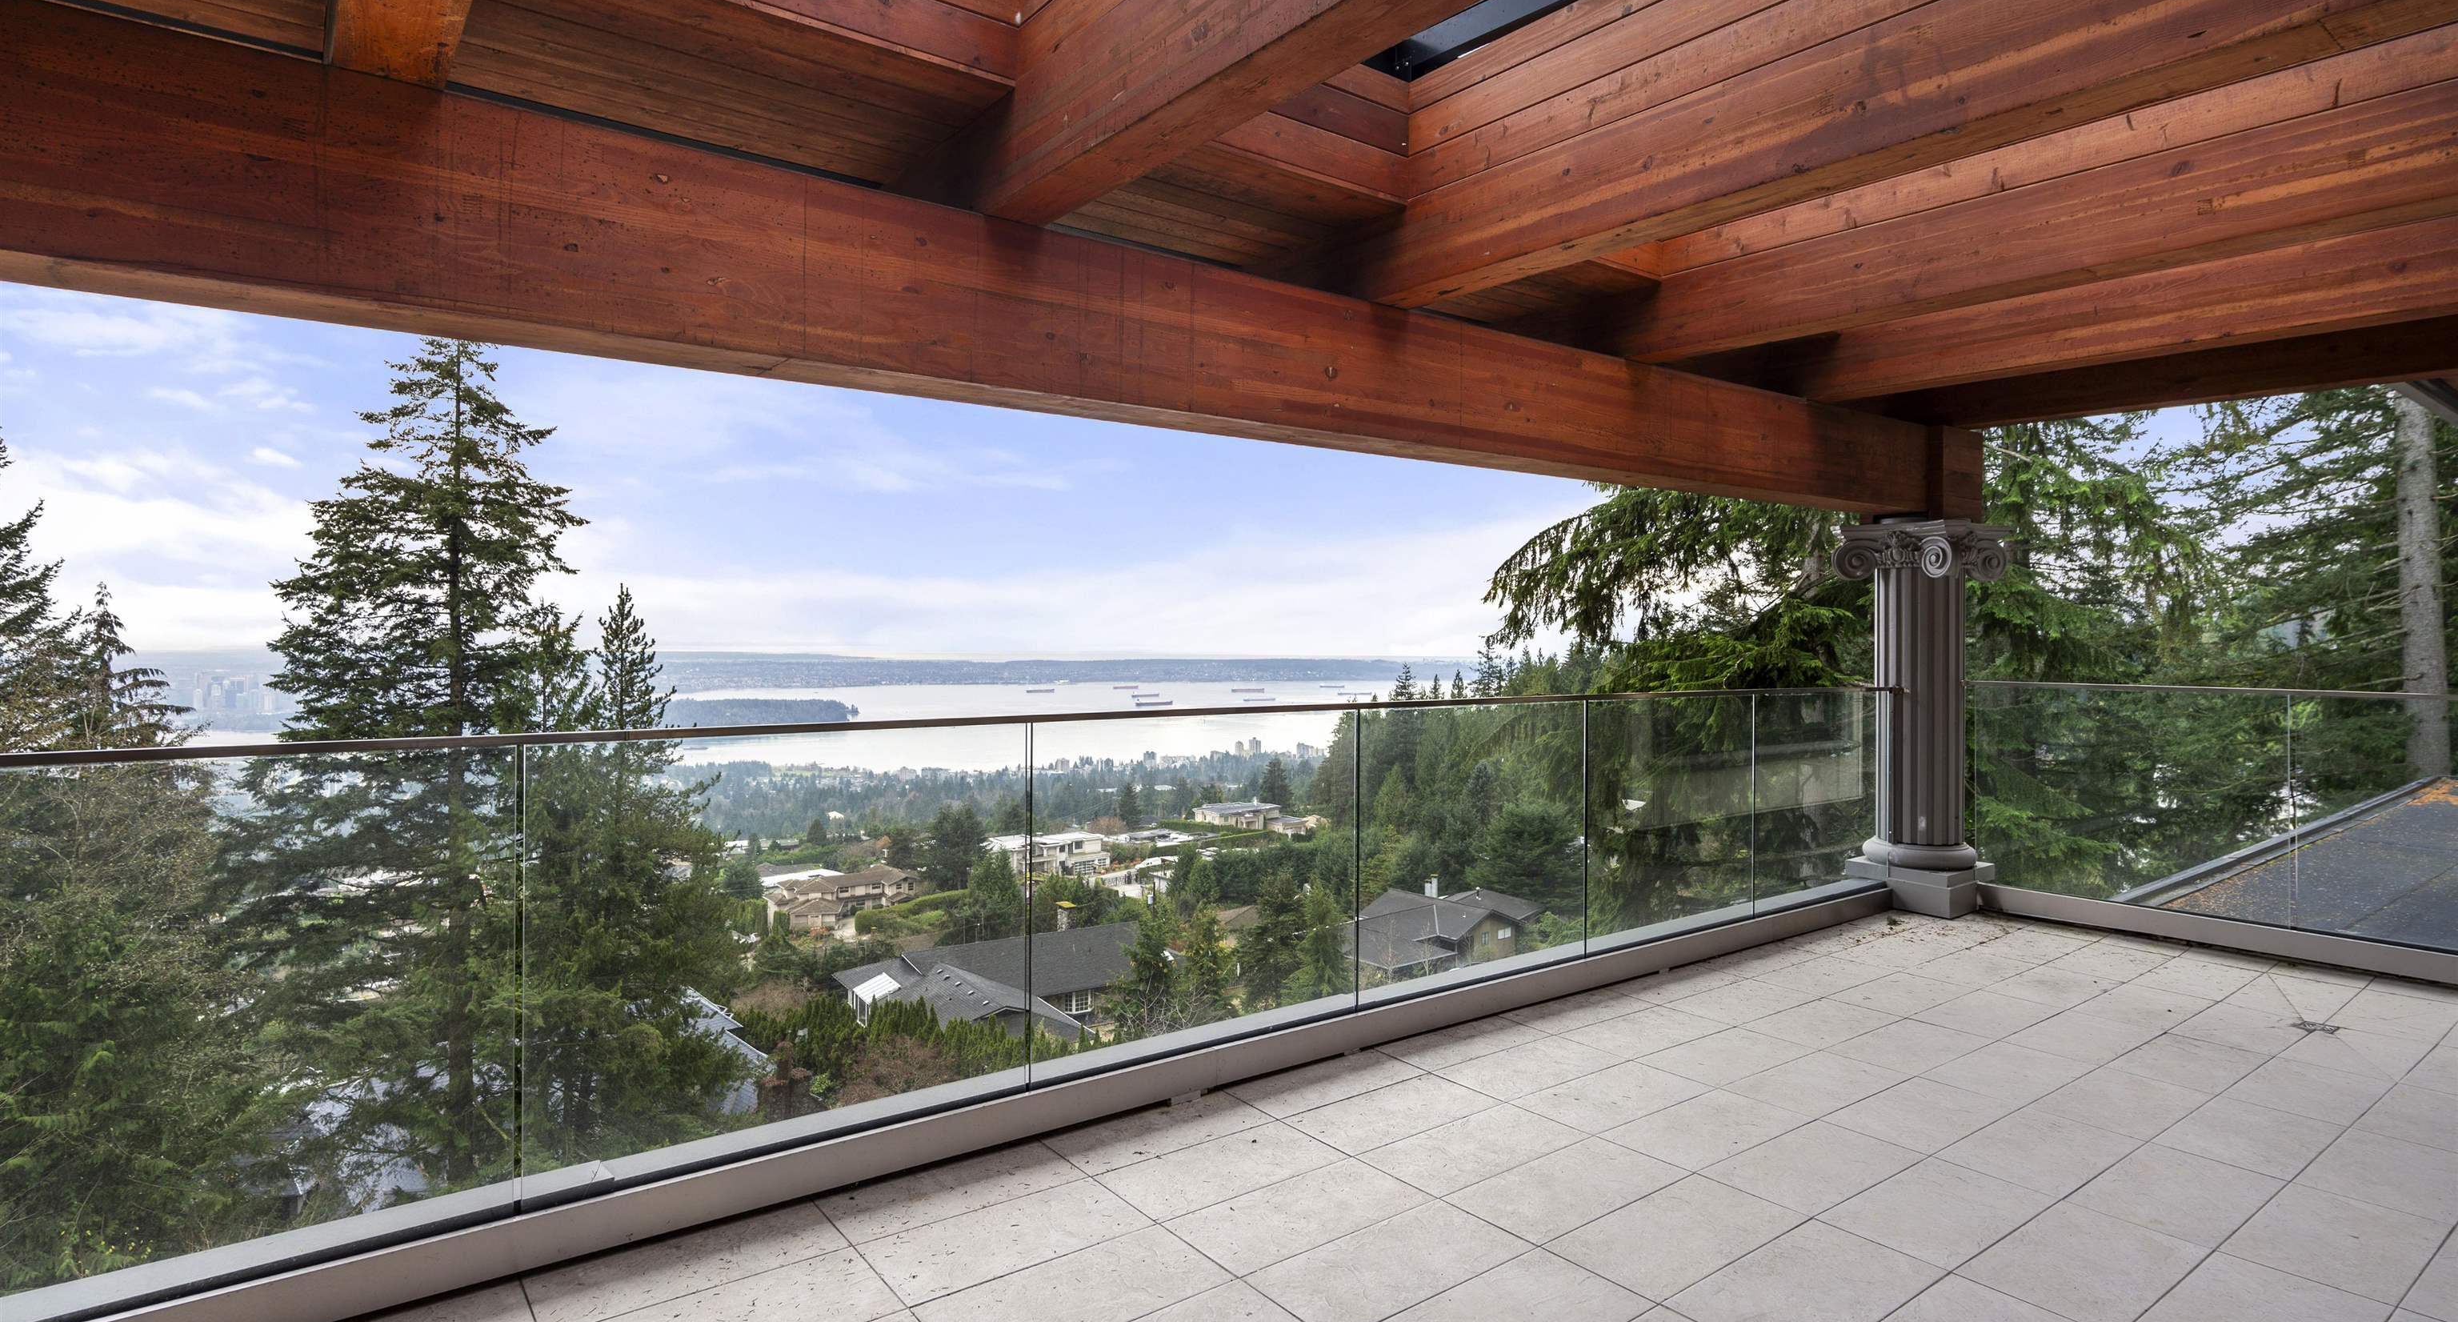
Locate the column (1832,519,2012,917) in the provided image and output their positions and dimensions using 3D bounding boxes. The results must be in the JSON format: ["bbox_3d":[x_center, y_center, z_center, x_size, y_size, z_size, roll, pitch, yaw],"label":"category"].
[{"bbox_3d":[3.555,0.285,6.290,0.590,1.920,0.590,0,1,-37],"label":"column"}]

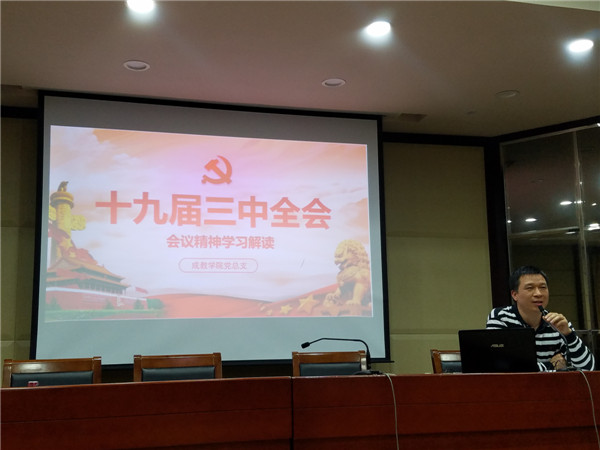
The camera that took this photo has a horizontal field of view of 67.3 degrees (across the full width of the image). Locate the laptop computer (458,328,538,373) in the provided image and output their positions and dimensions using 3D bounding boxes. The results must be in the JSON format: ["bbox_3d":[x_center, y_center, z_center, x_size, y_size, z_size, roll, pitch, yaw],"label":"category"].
[{"bbox_3d":[0.835,0.595,2.110,0.370,0.250,0.290,1,-6,-10],"label":"laptop computer"}]

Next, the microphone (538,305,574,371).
[{"bbox_3d":[1.180,0.525,2.080,0.140,0.310,0.200,2,-6,-20],"label":"microphone"}]

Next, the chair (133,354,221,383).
[{"bbox_3d":[-0.620,1.130,2.140,0.510,0.930,0.560,1,-6,-10],"label":"chair"}]

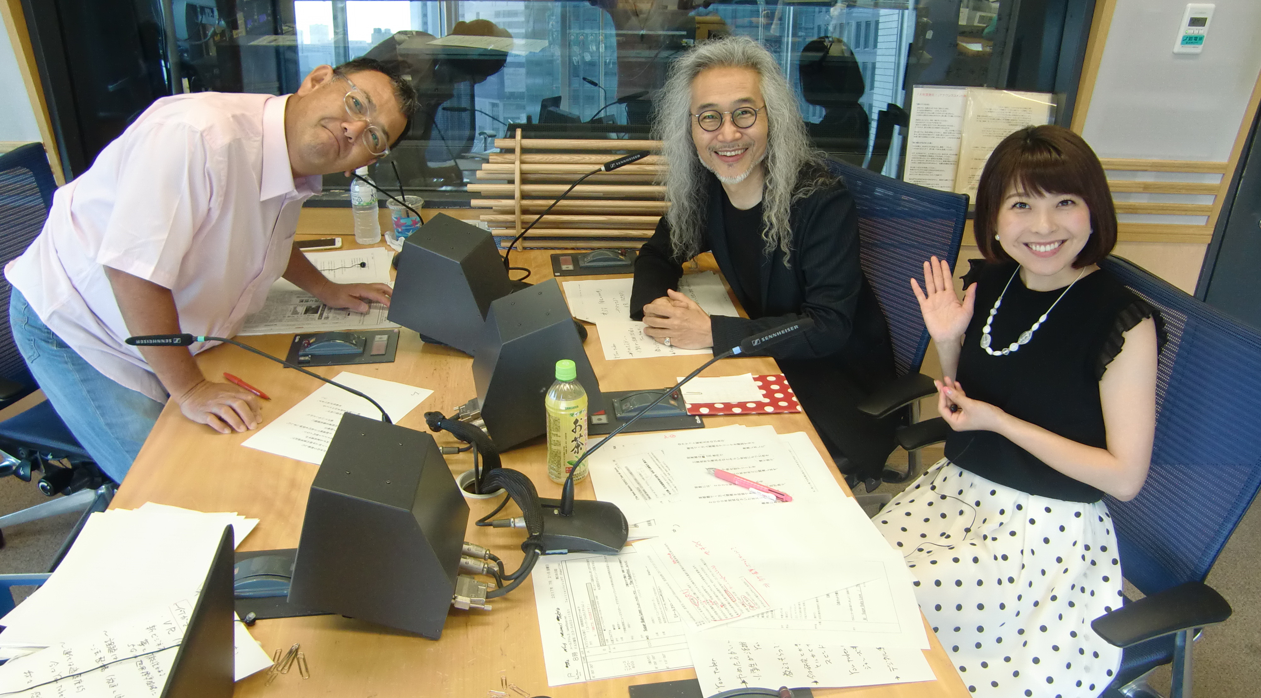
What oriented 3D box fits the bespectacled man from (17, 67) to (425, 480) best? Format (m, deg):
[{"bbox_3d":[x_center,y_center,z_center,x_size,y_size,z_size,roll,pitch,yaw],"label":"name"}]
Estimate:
[{"bbox_3d":[-0.807,0.072,2.127,0.840,1.305,0.700,4,26,7],"label":"bespectacled man"}]

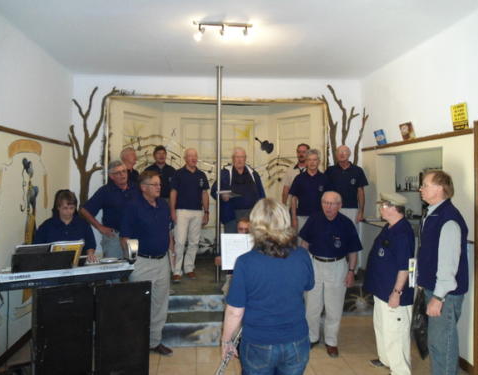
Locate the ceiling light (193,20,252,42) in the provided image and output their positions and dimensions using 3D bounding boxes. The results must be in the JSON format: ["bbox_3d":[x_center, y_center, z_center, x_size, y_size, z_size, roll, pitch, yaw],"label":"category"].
[{"bbox_3d":[-0.148,-1.391,3.370,0.540,0.180,0.140,0,1,6],"label":"ceiling light"}]

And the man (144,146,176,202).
[{"bbox_3d":[-1.059,0.319,5.000,0.500,1.740,0.330,0,1,-18],"label":"man"}]

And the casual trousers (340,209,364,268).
[{"bbox_3d":[1.474,0.691,5.150,0.420,0.900,0.280,1,1,12],"label":"casual trousers"}]

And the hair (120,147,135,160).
[{"bbox_3d":[-1.495,-0.451,5.050,0.210,0.190,0.180,1,2,41],"label":"hair"}]

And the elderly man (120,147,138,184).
[{"bbox_3d":[-1.500,0.305,5.050,0.500,1.720,0.340,-1,2,-37],"label":"elderly man"}]

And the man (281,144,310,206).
[{"bbox_3d":[0.866,0.291,5.200,0.530,1.770,0.340,1,1,11],"label":"man"}]

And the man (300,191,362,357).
[{"bbox_3d":[0.919,0.855,3.770,0.600,1.640,0.400,0,1,16],"label":"man"}]

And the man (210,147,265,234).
[{"bbox_3d":[-0.020,0.322,4.900,0.650,1.710,0.450,0,1,0],"label":"man"}]

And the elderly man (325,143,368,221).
[{"bbox_3d":[1.419,0.319,4.980,0.570,1.750,0.330,0,1,18],"label":"elderly man"}]

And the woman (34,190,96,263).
[{"bbox_3d":[-1.395,0.818,3.020,0.500,1.620,0.420,0,1,-19],"label":"woman"}]

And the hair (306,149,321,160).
[{"bbox_3d":[0.942,-0.417,4.750,0.180,0.150,0.200,0,1,12],"label":"hair"}]

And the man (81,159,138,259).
[{"bbox_3d":[-1.404,0.550,4.150,0.620,1.700,0.400,-1,2,-35],"label":"man"}]

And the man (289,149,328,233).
[{"bbox_3d":[0.910,0.350,4.780,0.540,1.670,0.350,1,1,11],"label":"man"}]

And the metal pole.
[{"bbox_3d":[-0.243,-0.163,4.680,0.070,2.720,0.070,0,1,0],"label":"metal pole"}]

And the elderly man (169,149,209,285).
[{"bbox_3d":[-0.637,0.330,4.830,0.500,1.690,0.360,0,1,-9],"label":"elderly man"}]

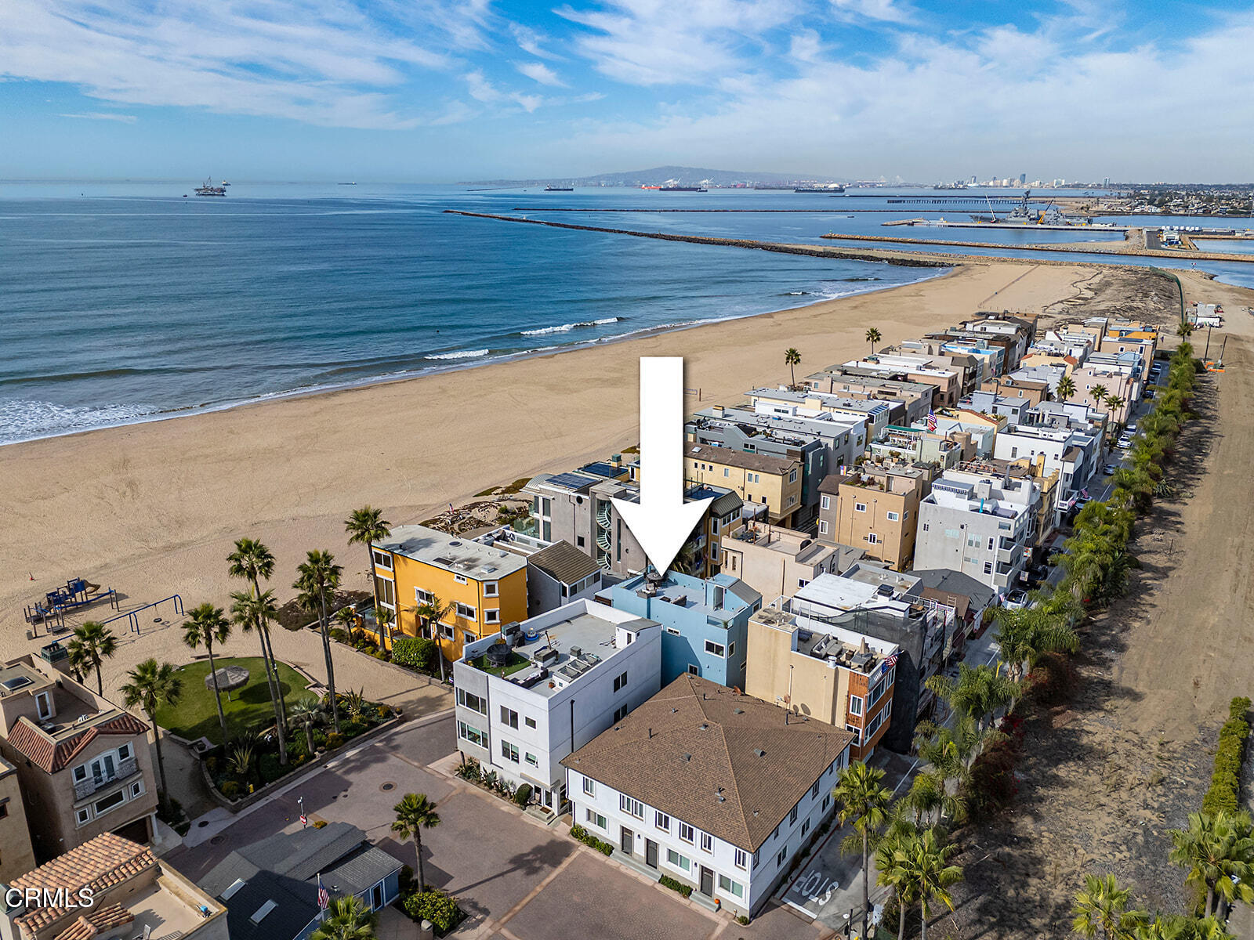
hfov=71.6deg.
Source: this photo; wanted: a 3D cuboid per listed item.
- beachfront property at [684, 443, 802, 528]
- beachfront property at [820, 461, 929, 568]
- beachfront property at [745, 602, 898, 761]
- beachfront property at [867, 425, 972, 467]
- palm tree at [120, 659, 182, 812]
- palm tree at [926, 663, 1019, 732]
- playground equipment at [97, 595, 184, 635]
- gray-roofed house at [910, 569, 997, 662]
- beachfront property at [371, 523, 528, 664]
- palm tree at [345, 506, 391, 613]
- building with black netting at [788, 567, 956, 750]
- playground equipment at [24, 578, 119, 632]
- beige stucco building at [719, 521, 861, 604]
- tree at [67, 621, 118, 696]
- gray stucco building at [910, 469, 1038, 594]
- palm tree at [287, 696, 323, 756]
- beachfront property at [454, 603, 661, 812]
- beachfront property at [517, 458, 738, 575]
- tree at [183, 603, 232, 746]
[{"bbox_3d":[14.016,2.019,115.087,17.300,9.100,6.600,13,22,34],"label":"beachfront property"},{"bbox_3d":[28.912,5.153,104.301,10.600,10.000,6.300,13,22,34],"label":"beachfront property"},{"bbox_3d":[15.367,16.598,68.057,9.300,10.500,6.300,13,22,34],"label":"beachfront property"},{"bbox_3d":[43.739,0.176,131.846,11.732,11.125,9.608,12,21,34],"label":"beachfront property"},{"bbox_3d":[-34.335,19.737,63.991,4.400,12.714,4.400,0,18,0],"label":"palm tree"},{"bbox_3d":[30.377,20.072,75.746,6.934,6.169,6.934,12,21,34],"label":"palm tree"},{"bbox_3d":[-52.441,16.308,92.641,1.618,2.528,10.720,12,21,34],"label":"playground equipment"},{"bbox_3d":[33.229,14.528,93.905,9.600,4.400,13.300,14,23,35],"label":"gray-roofed house"},{"bbox_3d":[-17.103,11.983,84.335,16.600,8.800,6.800,13,22,34],"label":"beachfront property"},{"bbox_3d":[-25.367,11.223,87.469,4.540,15.575,4.540,12,21,34],"label":"palm tree"},{"bbox_3d":[21.381,16.208,77.624,12.800,11.400,7.500,14,23,35],"label":"building with black netting"},{"bbox_3d":[-60.083,14.493,93.834,5.900,3.300,8.200,14,23,35],"label":"playground equipment"},{"bbox_3d":[15.911,12.089,91.050,10.600,10.700,6.000,14,23,35],"label":"beige stucco building"},{"bbox_3d":[-41.655,16.557,68.650,3.636,9.507,3.500,-12,22,-33],"label":"tree"},{"bbox_3d":[39.853,8.397,101.329,10.200,11.400,6.400,14,23,35],"label":"gray stucco building"},{"bbox_3d":[-26.098,21.104,71.033,2.900,4.982,2.900,0,18,0],"label":"palm tree"},{"bbox_3d":[-4.942,18.729,70.971,8.700,10.600,14.200,14,23,35],"label":"beachfront property"},{"bbox_3d":[1.244,6.142,101.841,22.300,9.300,10.700,13,22,34],"label":"beachfront property"},{"bbox_3d":[-33.303,17.031,70.511,3.800,13.147,3.800,0,18,0],"label":"tree"}]

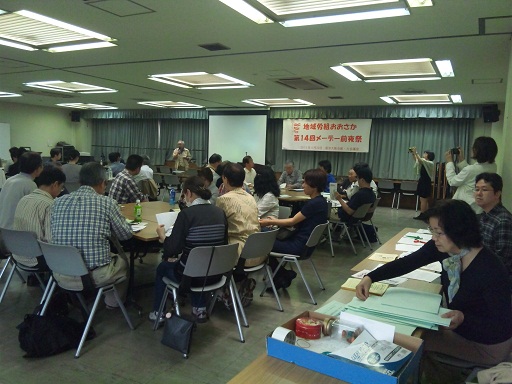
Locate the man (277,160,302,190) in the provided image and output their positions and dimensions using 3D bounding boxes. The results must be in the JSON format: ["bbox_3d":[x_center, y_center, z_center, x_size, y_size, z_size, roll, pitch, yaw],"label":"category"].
[{"bbox_3d":[0.669,0.027,8.590,0.540,1.240,0.750,3,6,7],"label":"man"}]

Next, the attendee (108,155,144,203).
[{"bbox_3d":[-1.589,0.179,5.730,0.720,1.310,0.520,-2,7,-35],"label":"attendee"}]

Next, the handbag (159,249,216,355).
[{"bbox_3d":[-0.453,0.726,2.880,0.370,0.700,0.150,0,6,-27],"label":"handbag"}]

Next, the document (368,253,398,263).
[{"bbox_3d":[0.867,0.436,2.893,0.175,0.010,0.240,5,6,30],"label":"document"}]

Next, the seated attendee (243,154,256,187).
[{"bbox_3d":[0.000,0.004,8.189,0.700,1.310,0.500,7,7,38],"label":"seated attendee"}]

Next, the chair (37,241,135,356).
[{"bbox_3d":[-1.292,0.706,3.222,0.500,0.770,0.560,5,6,26],"label":"chair"}]

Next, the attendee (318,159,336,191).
[{"bbox_3d":[1.342,0.009,8.804,0.700,1.290,0.460,3,6,4],"label":"attendee"}]

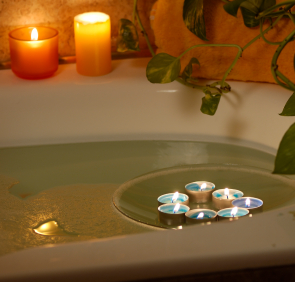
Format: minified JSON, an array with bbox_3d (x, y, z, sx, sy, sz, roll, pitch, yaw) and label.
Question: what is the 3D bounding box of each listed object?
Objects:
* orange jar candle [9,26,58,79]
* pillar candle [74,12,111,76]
[{"bbox_3d":[-0.155,-0.121,2.550,0.068,0.058,0.068,-1,20,0],"label":"orange jar candle"},{"bbox_3d":[-0.074,-0.133,2.550,0.050,0.077,0.050,-1,20,0],"label":"pillar candle"}]

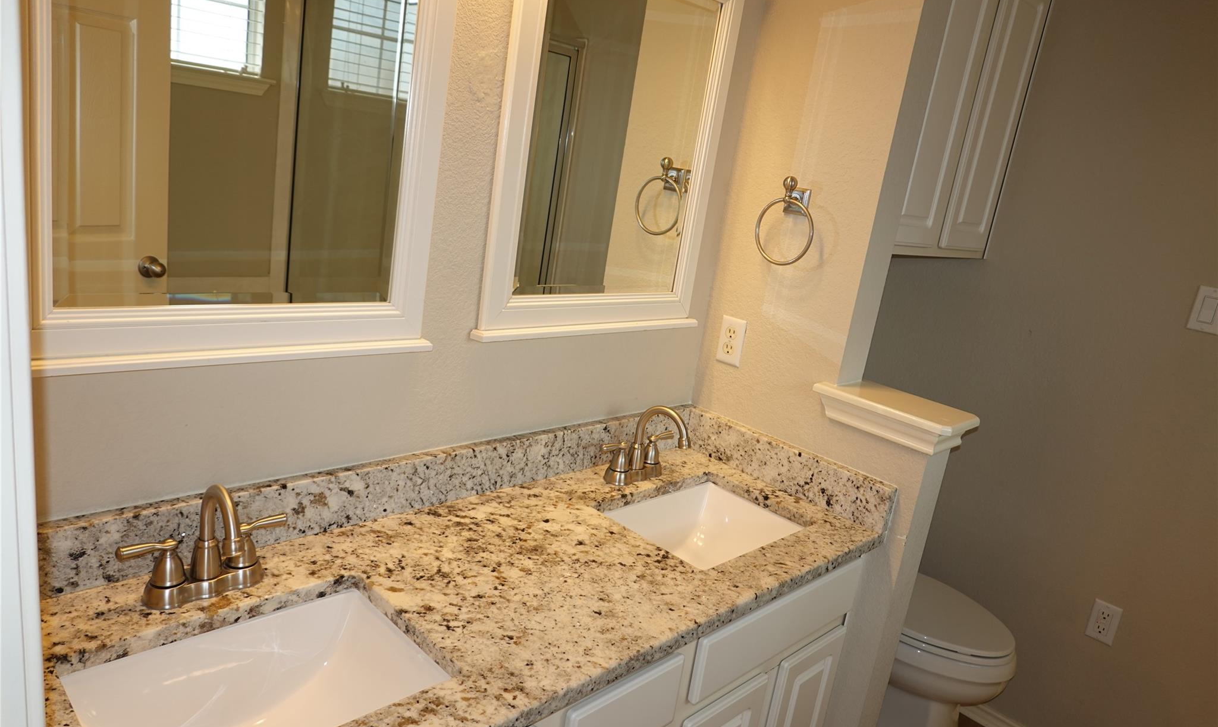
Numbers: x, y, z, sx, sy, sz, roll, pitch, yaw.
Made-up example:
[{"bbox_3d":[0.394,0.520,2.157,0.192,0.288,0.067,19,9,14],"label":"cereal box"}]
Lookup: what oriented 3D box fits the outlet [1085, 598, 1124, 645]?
[{"bbox_3d":[1.397,0.732,2.291,0.008,0.115,0.071,-6,21,-45],"label":"outlet"}]

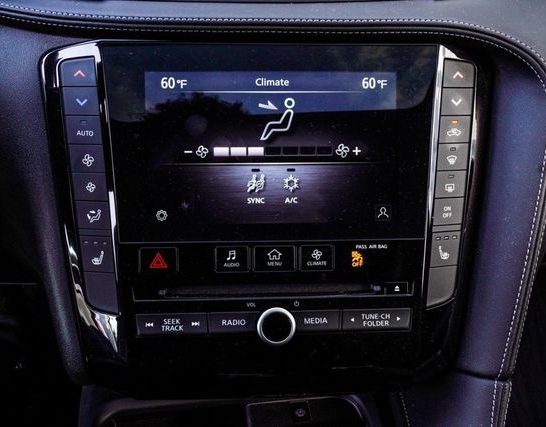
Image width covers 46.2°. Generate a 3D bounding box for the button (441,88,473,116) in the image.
[{"bbox_3d":[0.114,-0.069,0.400,0.019,0.016,0.006,1,6,-6],"label":"button"}]

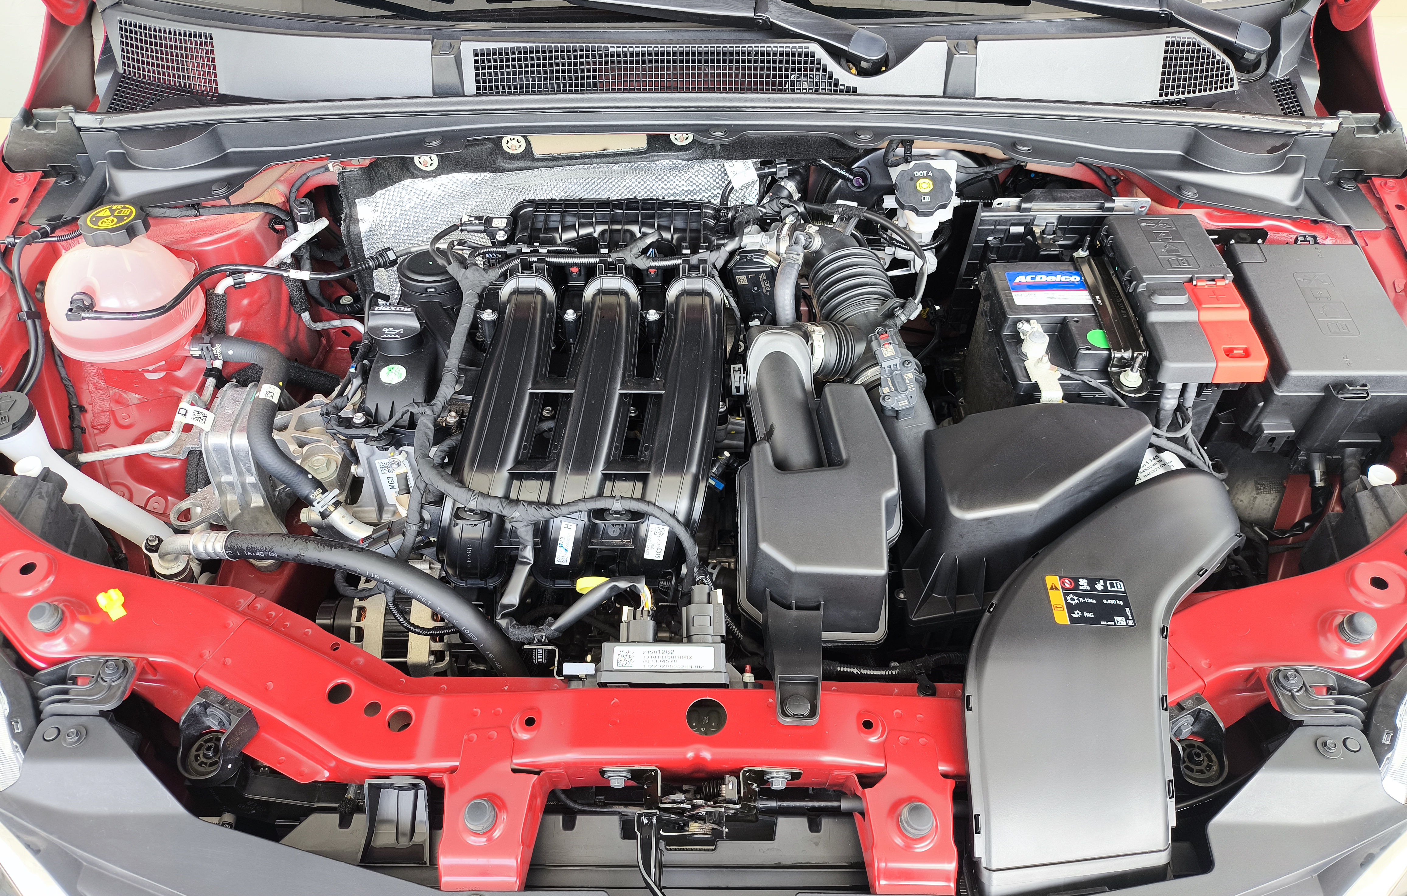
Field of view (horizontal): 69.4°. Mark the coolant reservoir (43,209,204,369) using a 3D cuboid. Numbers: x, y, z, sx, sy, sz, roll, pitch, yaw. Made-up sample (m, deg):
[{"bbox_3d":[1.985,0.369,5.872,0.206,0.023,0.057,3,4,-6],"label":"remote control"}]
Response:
[{"bbox_3d":[-0.620,-0.162,1.092,0.160,0.178,0.160,0,48,0],"label":"coolant reservoir"}]

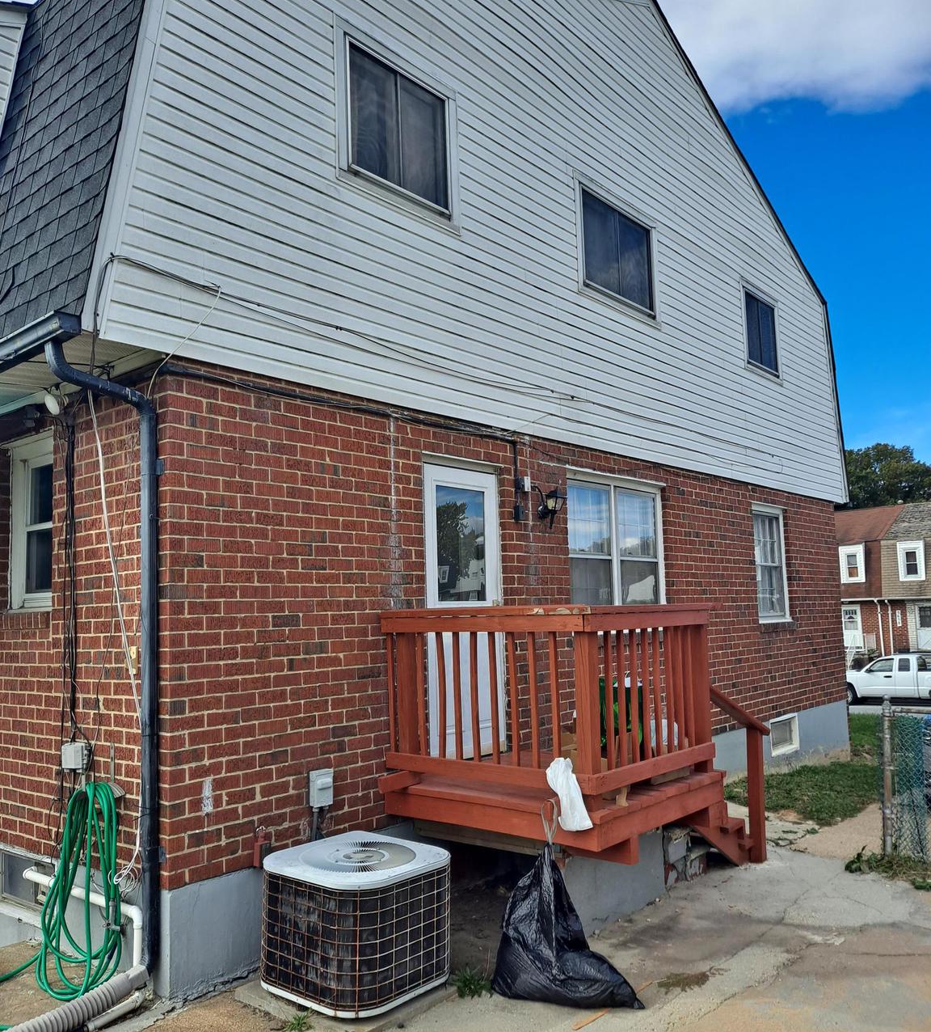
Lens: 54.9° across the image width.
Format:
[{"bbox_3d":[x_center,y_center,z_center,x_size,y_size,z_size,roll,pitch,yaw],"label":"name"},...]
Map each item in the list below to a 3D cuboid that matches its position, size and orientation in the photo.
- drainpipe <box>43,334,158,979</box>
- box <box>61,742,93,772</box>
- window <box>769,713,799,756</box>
[{"bbox_3d":[-1.740,0.681,4.286,0.090,3.000,0.595,-7,-8,40],"label":"drainpipe"},{"bbox_3d":[-2.155,1.328,4.944,0.210,0.155,0.070,-7,-8,40],"label":"box"},{"bbox_3d":[3.666,2.525,10.378,0.120,0.425,0.880,-7,-8,40],"label":"window"}]

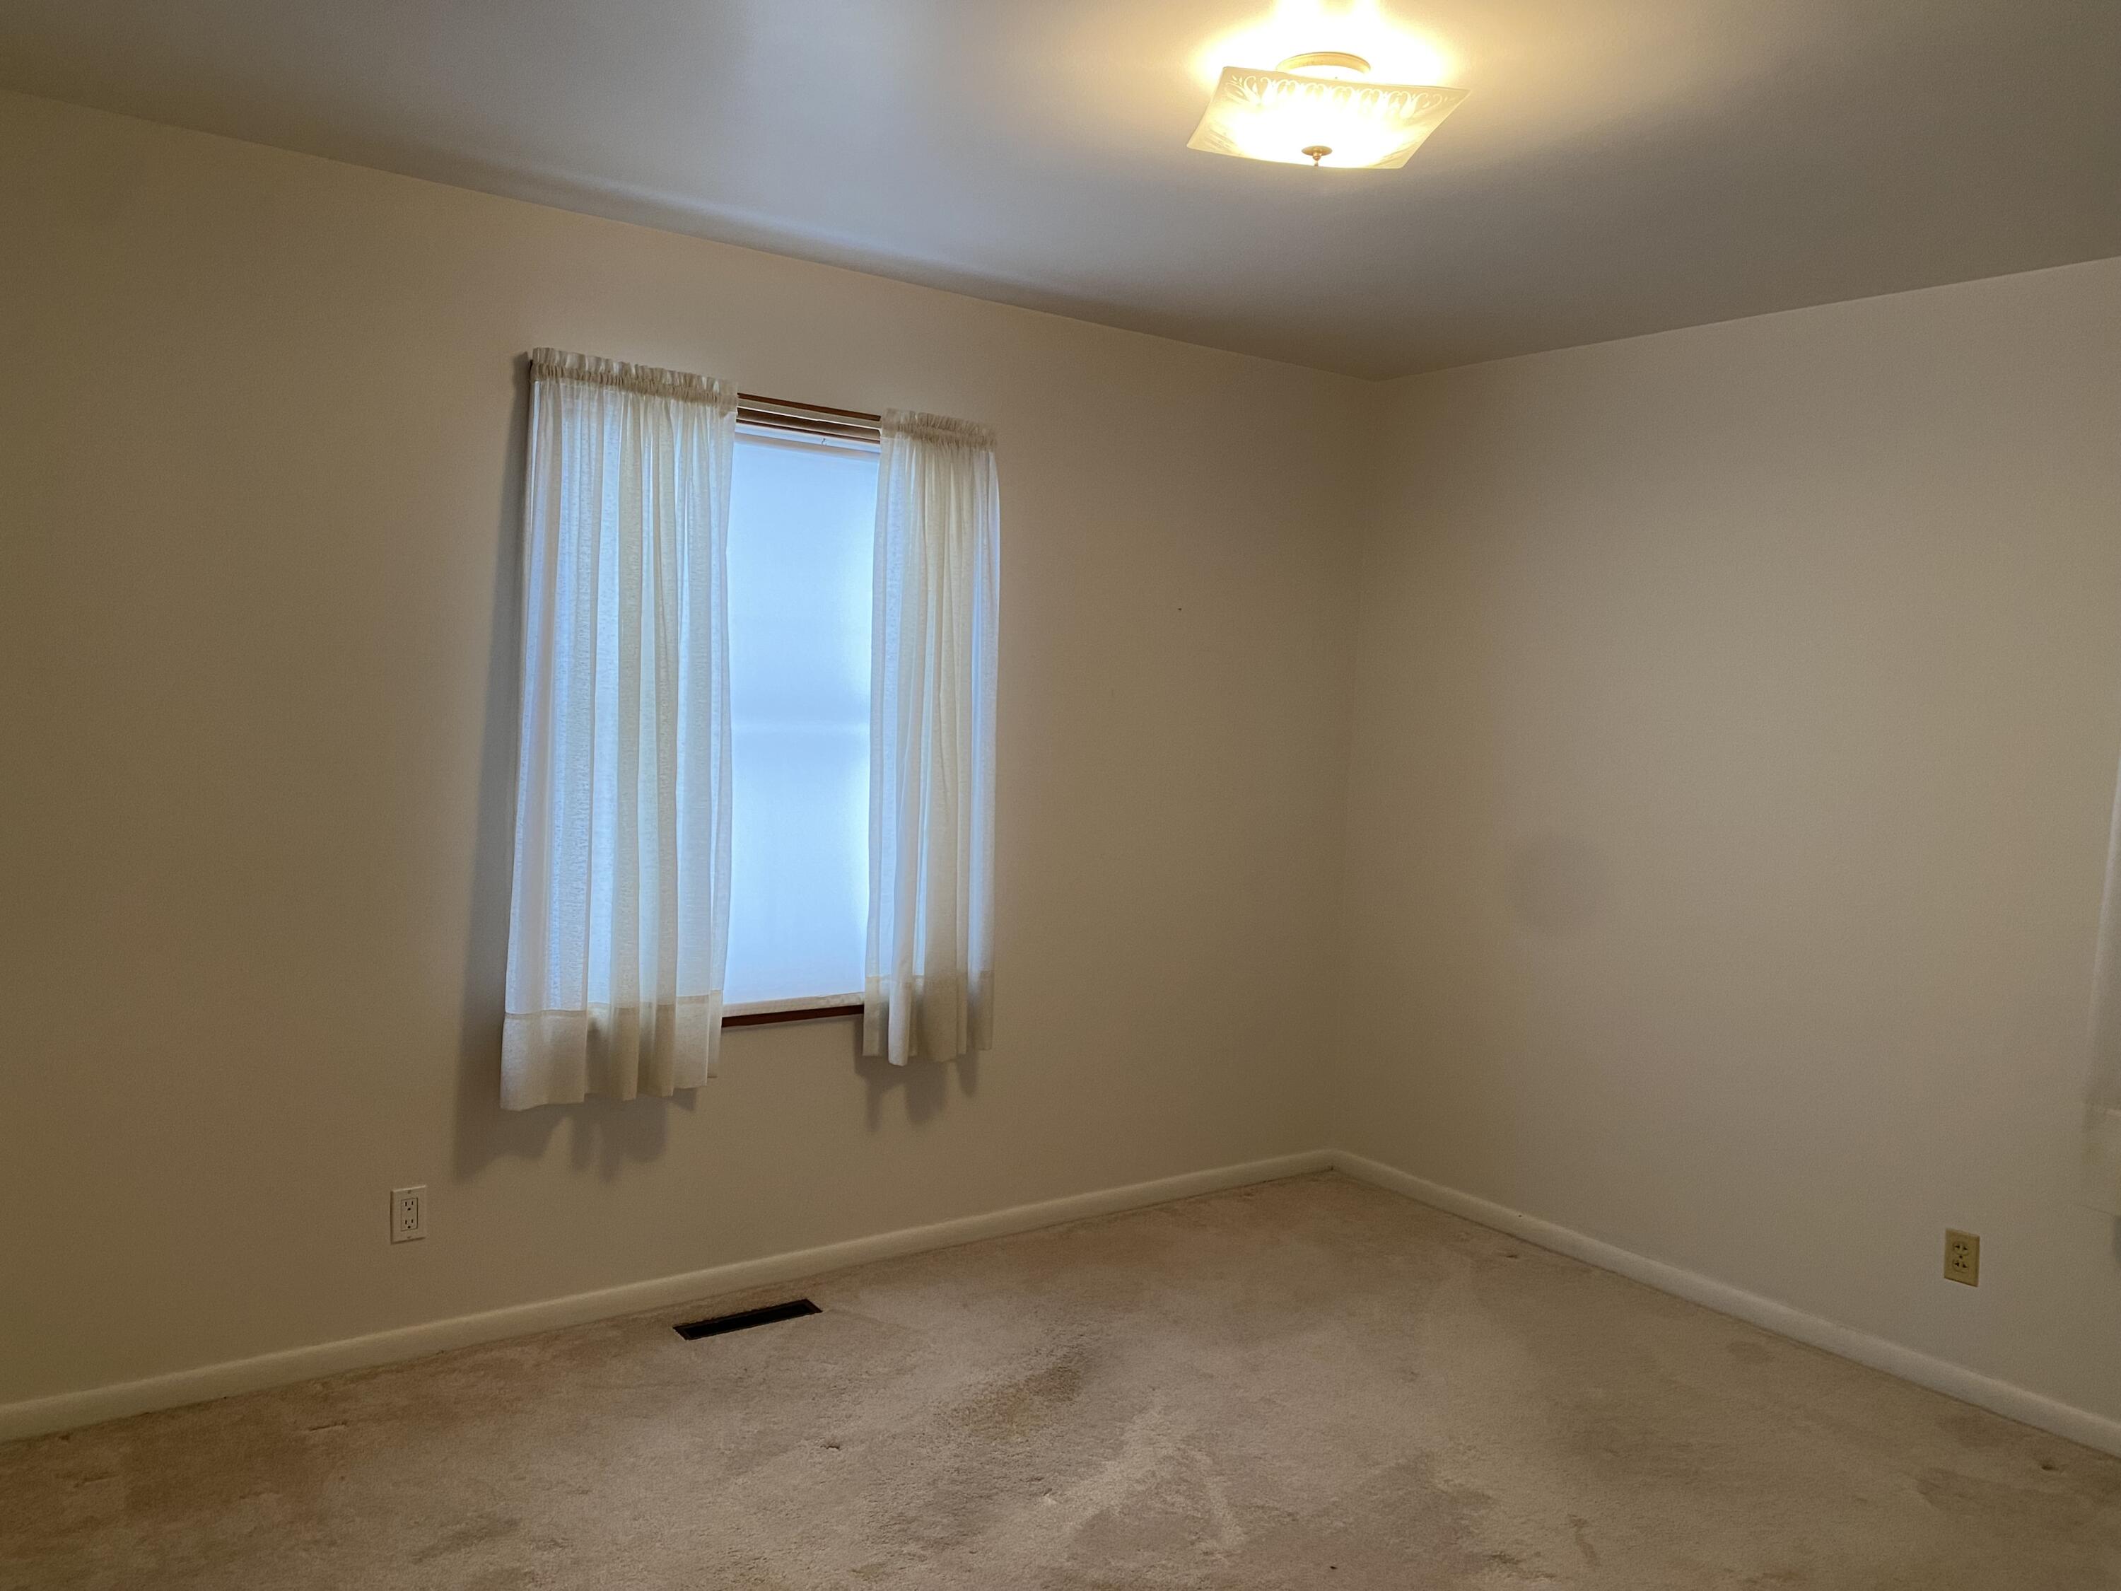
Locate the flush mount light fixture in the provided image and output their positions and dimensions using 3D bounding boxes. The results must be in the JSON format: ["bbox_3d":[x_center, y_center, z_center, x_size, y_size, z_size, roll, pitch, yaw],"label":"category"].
[{"bbox_3d":[0.400,-1.044,2.445,0.358,0.152,0.358,2,4,-6],"label":"flush mount light fixture"}]

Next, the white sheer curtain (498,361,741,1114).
[{"bbox_3d":[-0.959,-0.132,3.489,0.520,1.600,0.100,-1,5,-36],"label":"white sheer curtain"}]

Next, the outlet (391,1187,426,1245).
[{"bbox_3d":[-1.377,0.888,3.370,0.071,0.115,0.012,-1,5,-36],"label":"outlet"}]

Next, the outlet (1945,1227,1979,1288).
[{"bbox_3d":[1.990,1.020,3.515,0.012,0.115,0.071,-1,5,-36],"label":"outlet"}]

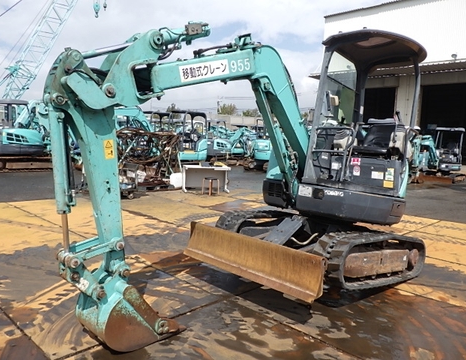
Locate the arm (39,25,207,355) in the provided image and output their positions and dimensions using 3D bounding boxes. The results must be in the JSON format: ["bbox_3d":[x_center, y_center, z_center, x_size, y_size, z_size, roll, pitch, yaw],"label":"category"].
[{"bbox_3d":[-0.708,-0.041,2.810,1.313,2.363,0.505,-3,8,-45],"label":"arm"}]

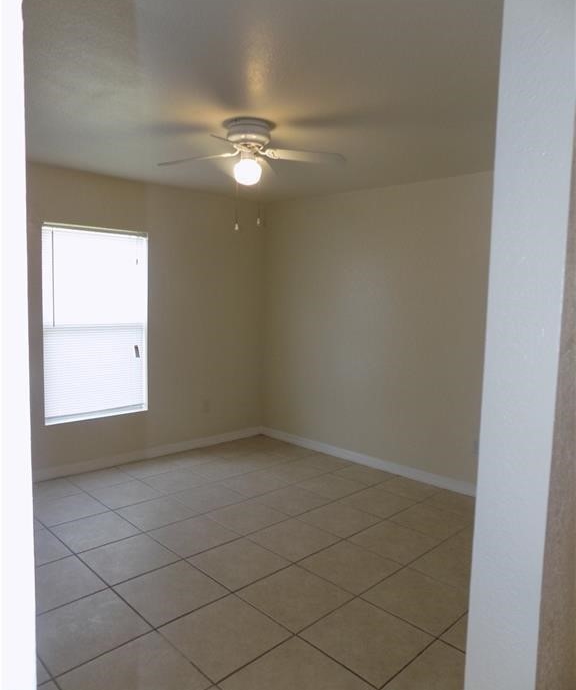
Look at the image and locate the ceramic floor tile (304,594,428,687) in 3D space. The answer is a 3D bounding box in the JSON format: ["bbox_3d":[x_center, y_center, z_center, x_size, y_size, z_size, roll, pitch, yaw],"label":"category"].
[{"bbox_3d":[0.348,1.306,2.274,0.440,0.012,0.440,-3,7,-44],"label":"ceramic floor tile"}]

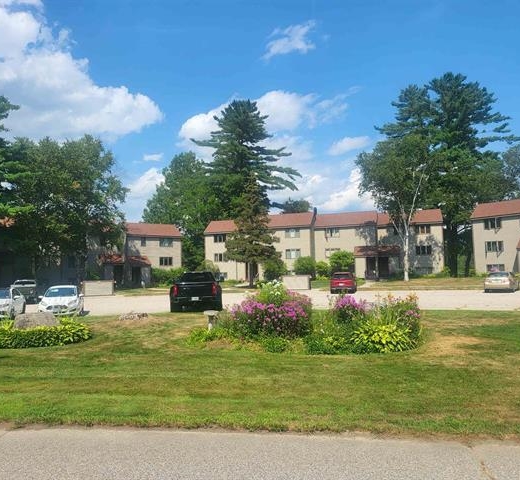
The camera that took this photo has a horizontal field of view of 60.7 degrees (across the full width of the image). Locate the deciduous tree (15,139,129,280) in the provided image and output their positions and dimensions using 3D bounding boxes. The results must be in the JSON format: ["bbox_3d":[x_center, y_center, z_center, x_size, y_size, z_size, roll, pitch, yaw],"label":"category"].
[{"bbox_3d":[-20.138,-3.053,47.249,12.000,16.500,11.000,-1,-3,0],"label":"deciduous tree"}]

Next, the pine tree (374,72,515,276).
[{"bbox_3d":[24.496,-8.754,59.521,18.000,27.200,15.500,-1,-3,0],"label":"pine tree"}]

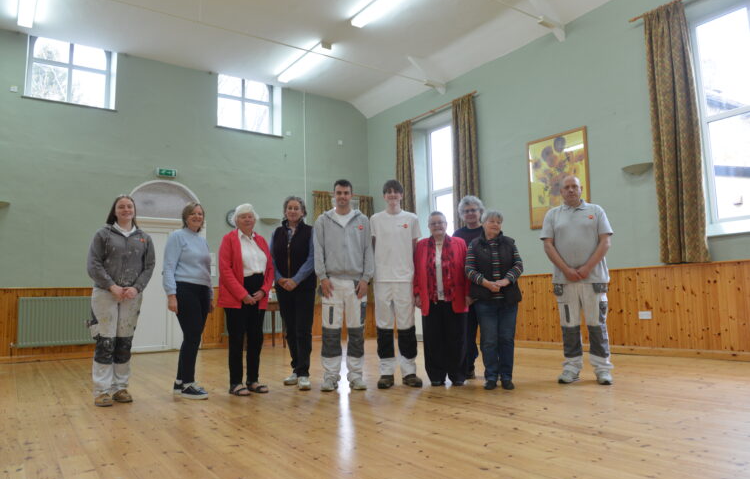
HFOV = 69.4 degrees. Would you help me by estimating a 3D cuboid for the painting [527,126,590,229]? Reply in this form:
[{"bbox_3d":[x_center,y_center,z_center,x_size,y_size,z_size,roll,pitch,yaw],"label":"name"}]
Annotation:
[{"bbox_3d":[2.510,-0.818,7.446,0.045,1.265,0.973,4,-8,-37],"label":"painting"}]

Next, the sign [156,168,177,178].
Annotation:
[{"bbox_3d":[-3.414,-1.092,8.887,0.309,0.133,0.070,3,-8,-33],"label":"sign"}]

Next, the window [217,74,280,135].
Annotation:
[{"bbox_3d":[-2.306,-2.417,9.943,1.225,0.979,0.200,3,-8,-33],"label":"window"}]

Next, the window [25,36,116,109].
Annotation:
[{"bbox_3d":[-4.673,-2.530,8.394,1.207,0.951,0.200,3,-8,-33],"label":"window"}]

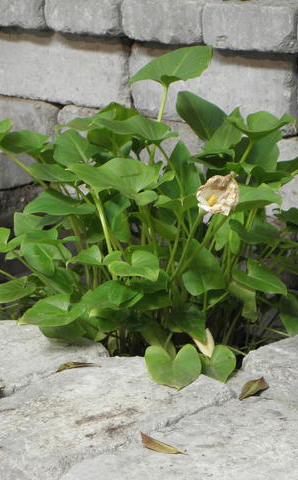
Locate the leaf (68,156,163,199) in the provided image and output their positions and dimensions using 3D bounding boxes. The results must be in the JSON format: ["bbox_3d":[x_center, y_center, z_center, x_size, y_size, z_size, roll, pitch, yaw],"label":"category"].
[{"bbox_3d":[-0.049,-0.090,2.080,0.122,0.033,0.088,10,32,13],"label":"leaf"}]

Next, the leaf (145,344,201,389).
[{"bbox_3d":[0.033,0.170,1.910,0.073,0.018,0.076,-3,43,-6],"label":"leaf"}]

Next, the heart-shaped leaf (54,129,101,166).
[{"bbox_3d":[-0.112,-0.142,2.230,0.066,0.072,0.020,-24,-24,3],"label":"heart-shaped leaf"}]

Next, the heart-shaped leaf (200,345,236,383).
[{"bbox_3d":[0.089,0.161,1.850,0.046,0.015,0.053,-9,49,-7],"label":"heart-shaped leaf"}]

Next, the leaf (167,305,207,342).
[{"bbox_3d":[0.054,0.120,2.040,0.045,0.045,0.050,-10,17,-29],"label":"leaf"}]

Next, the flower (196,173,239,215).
[{"bbox_3d":[0.105,-0.068,2.180,0.066,0.062,0.055,0,15,6],"label":"flower"}]

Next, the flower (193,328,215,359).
[{"bbox_3d":[0.078,0.145,2.000,0.030,0.041,0.025,-4,15,-11],"label":"flower"}]

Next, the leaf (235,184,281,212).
[{"bbox_3d":[0.159,-0.064,2.150,0.080,0.028,0.070,7,19,4],"label":"leaf"}]

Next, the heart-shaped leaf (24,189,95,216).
[{"bbox_3d":[-0.150,-0.063,2.380,0.118,0.022,0.075,-13,31,-11],"label":"heart-shaped leaf"}]

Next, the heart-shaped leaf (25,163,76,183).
[{"bbox_3d":[-0.156,-0.107,2.260,0.072,0.028,0.060,-6,15,-18],"label":"heart-shaped leaf"}]

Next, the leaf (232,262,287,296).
[{"bbox_3d":[0.179,0.063,2.300,0.095,0.018,0.062,28,36,20],"label":"leaf"}]

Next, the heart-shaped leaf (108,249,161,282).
[{"bbox_3d":[-0.024,0.038,2.050,0.065,0.025,0.062,-21,42,-36],"label":"heart-shaped leaf"}]

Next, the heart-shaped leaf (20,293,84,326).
[{"bbox_3d":[-0.137,0.100,2.020,0.088,0.022,0.064,-15,33,-22],"label":"heart-shaped leaf"}]

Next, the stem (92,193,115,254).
[{"bbox_3d":[-0.073,-0.026,2.300,0.009,0.102,0.009,-18,12,0],"label":"stem"}]

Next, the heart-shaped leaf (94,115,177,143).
[{"bbox_3d":[-0.022,-0.172,2.200,0.122,0.030,0.085,6,18,4],"label":"heart-shaped leaf"}]

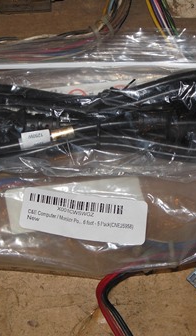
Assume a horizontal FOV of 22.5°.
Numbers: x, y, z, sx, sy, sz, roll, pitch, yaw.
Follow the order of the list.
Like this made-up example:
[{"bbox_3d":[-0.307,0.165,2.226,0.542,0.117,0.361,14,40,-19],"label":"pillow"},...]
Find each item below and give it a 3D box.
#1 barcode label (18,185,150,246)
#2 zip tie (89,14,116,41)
[{"bbox_3d":[-0.007,0.025,0.262,0.067,0.002,0.025,8,59,-3],"label":"barcode label"},{"bbox_3d":[0.002,-0.091,0.321,0.014,0.010,0.015,-20,68,-9],"label":"zip tie"}]

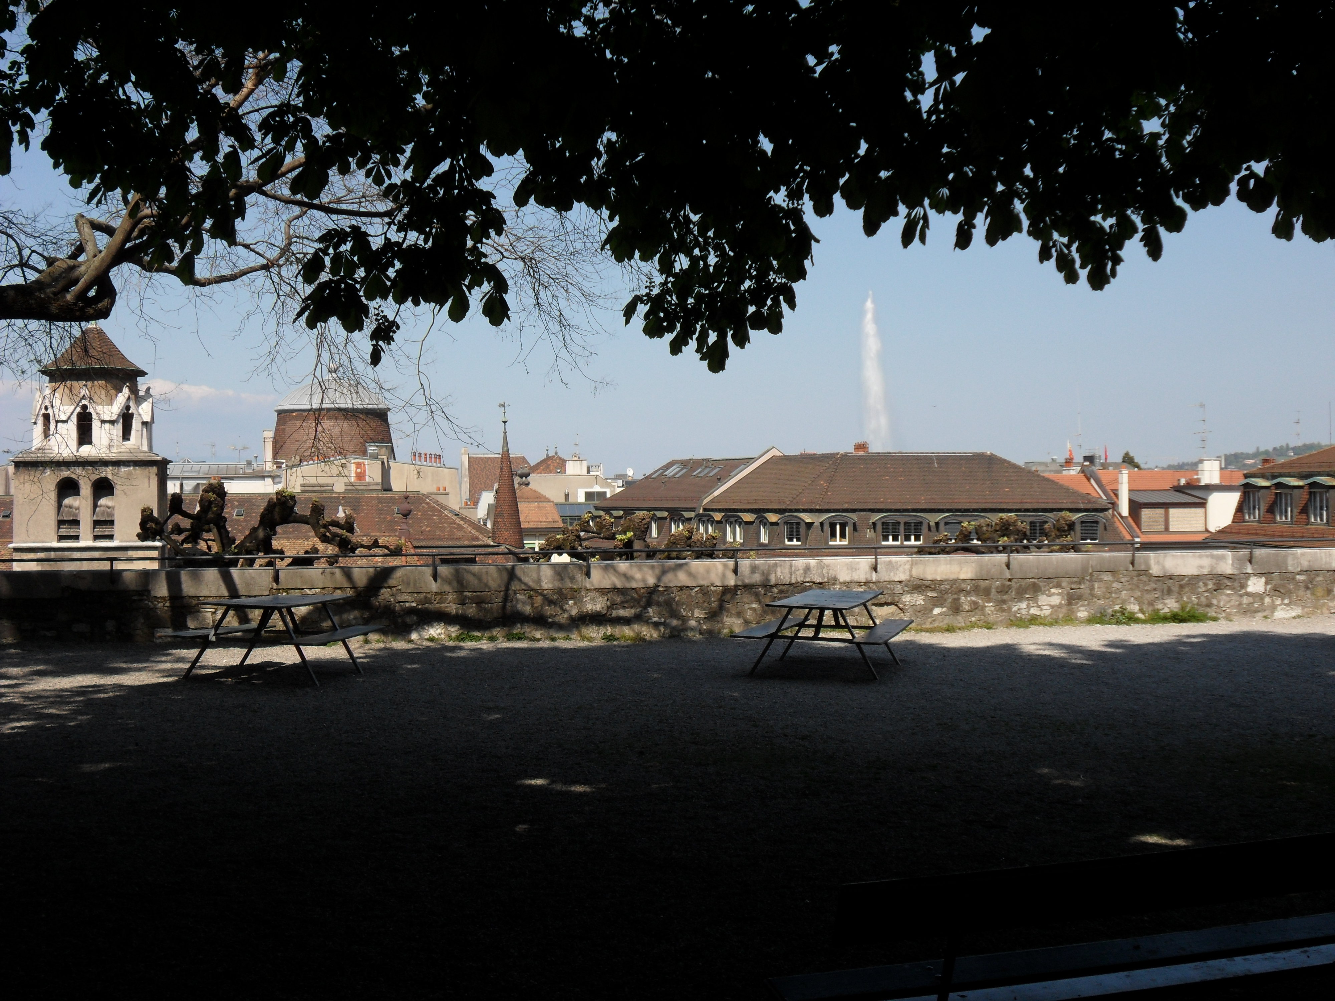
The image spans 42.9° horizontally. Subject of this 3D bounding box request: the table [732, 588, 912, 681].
[{"bbox_3d":[1.662,1.392,17.620,1.500,0.750,2.030,1,1,17],"label":"table"}]

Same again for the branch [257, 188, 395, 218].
[{"bbox_3d":[-2.512,-2.197,12.500,1.060,0.230,0.300,0,1,0],"label":"branch"}]

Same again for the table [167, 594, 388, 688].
[{"bbox_3d":[-3.829,1.346,16.677,1.500,0.750,2.030,1,1,8],"label":"table"}]

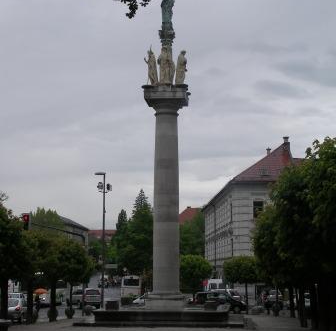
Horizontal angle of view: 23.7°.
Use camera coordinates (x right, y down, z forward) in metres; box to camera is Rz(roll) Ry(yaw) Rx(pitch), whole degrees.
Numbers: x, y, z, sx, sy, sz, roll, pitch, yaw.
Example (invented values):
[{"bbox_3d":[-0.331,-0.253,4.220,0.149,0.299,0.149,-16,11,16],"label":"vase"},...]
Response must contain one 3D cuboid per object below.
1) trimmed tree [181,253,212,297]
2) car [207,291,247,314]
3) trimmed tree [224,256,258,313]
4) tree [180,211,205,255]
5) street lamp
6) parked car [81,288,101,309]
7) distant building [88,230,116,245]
[{"bbox_3d":[1.824,8.084,55.417,2.600,4.100,2.500,0,-8,0],"label":"trimmed tree"},{"bbox_3d":[3.615,9.258,54.249,3.900,1.500,1.700,-1,-8,5],"label":"car"},{"bbox_3d":[5.075,7.902,53.423,2.700,4.000,2.600,0,-8,0],"label":"trimmed tree"},{"bbox_3d":[3.105,12.244,111.362,7.000,11.500,6.500,0,-8,0],"label":"tree"},{"bbox_3d":[-4.584,5.453,57.790,1.250,10.000,0.700,0,-8,0],"label":"street lamp"},{"bbox_3d":[-7.289,12.333,74.520,1.770,1.720,4.300,2,-8,-12],"label":"parked car"},{"bbox_3d":[-17.648,24.661,213.620,22.000,14.500,13.000,1,-8,-4],"label":"distant building"}]

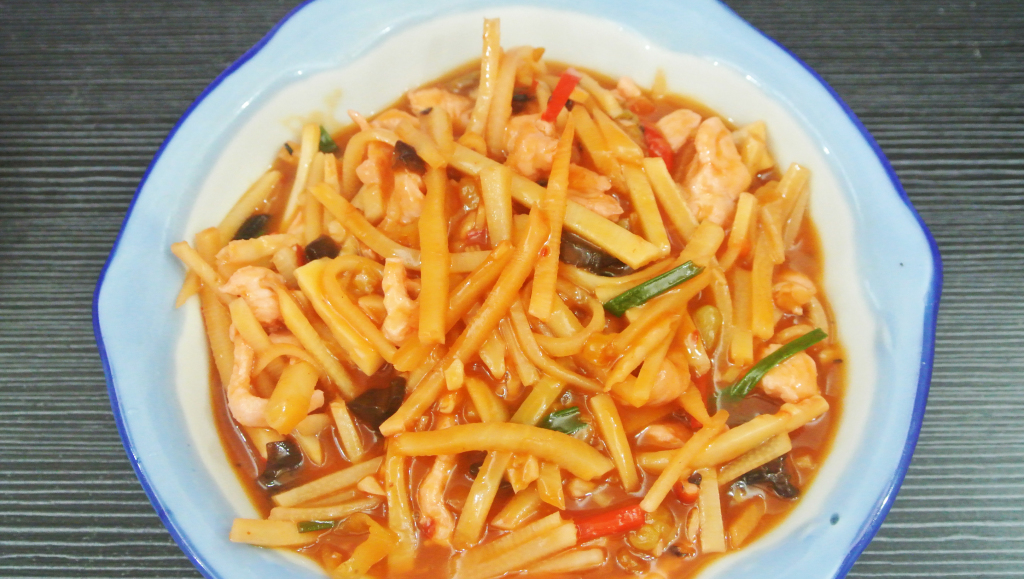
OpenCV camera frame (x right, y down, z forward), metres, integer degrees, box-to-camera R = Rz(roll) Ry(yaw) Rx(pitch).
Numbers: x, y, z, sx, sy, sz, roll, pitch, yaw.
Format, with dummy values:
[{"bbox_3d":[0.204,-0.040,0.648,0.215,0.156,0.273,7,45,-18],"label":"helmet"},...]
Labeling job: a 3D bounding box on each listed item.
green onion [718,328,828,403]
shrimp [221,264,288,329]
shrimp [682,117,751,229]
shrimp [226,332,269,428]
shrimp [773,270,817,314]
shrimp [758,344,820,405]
[{"bbox_3d":[0.088,0.026,0.432,0.042,0.006,0.008,-30,68,-14],"label":"green onion"},{"bbox_3d":[-0.088,0.003,0.437,0.022,0.013,0.017,34,68,15],"label":"shrimp"},{"bbox_3d":[0.070,-0.040,0.435,0.021,0.014,0.035,8,64,3],"label":"shrimp"},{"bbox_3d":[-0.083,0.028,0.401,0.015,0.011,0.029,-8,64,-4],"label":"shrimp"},{"bbox_3d":[0.092,0.001,0.419,0.015,0.010,0.012,-6,64,-3],"label":"shrimp"},{"bbox_3d":[0.094,0.029,0.432,0.021,0.013,0.018,33,68,15],"label":"shrimp"}]

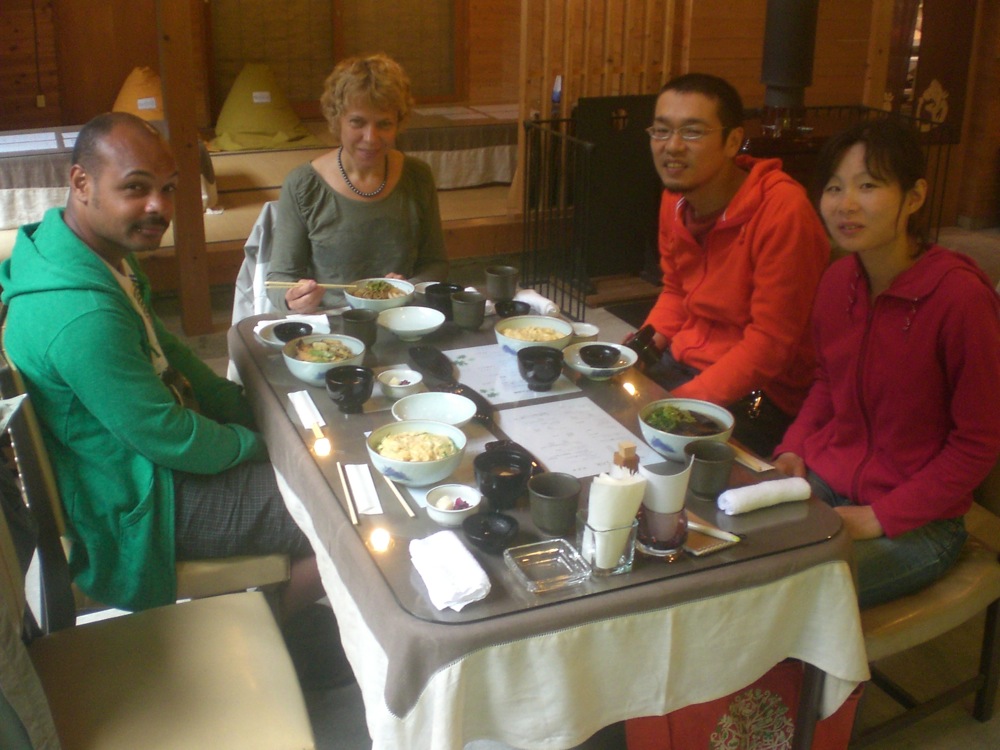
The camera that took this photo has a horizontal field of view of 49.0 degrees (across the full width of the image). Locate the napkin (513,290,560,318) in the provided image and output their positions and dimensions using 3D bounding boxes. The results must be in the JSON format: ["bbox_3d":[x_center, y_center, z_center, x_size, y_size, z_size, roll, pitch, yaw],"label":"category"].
[{"bbox_3d":[0.080,-0.164,2.503,0.046,0.037,0.135,-15,27,-34],"label":"napkin"}]

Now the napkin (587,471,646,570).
[{"bbox_3d":[0.145,0.191,1.482,0.064,0.132,0.060,-10,24,-24],"label":"napkin"}]

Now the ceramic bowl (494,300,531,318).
[{"bbox_3d":[0.029,-0.135,2.427,0.078,0.034,0.078,1,22,0],"label":"ceramic bowl"}]

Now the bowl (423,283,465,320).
[{"bbox_3d":[-0.122,-0.162,2.452,0.087,0.064,0.087,0,22,0],"label":"bowl"}]

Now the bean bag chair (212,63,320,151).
[{"bbox_3d":[-1.266,-1.459,5.827,0.540,0.440,0.500,-6,23,-15],"label":"bean bag chair"}]

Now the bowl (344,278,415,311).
[{"bbox_3d":[-0.267,-0.160,2.445,0.156,0.064,0.156,-2,22,-6],"label":"bowl"}]

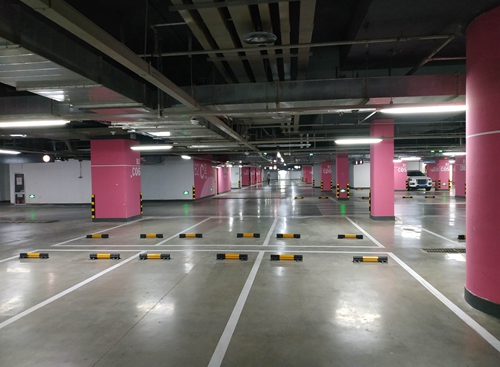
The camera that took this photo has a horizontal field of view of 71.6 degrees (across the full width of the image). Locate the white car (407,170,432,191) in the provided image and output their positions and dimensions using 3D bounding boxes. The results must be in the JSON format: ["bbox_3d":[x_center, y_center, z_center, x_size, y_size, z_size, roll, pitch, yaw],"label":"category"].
[{"bbox_3d":[13.340,-0.309,28.962,1.870,1.660,4.600,-1,1,8],"label":"white car"}]

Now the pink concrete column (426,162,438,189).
[{"bbox_3d":[15.798,-0.668,29.726,0.839,2.500,0.889,-1,1,8],"label":"pink concrete column"}]

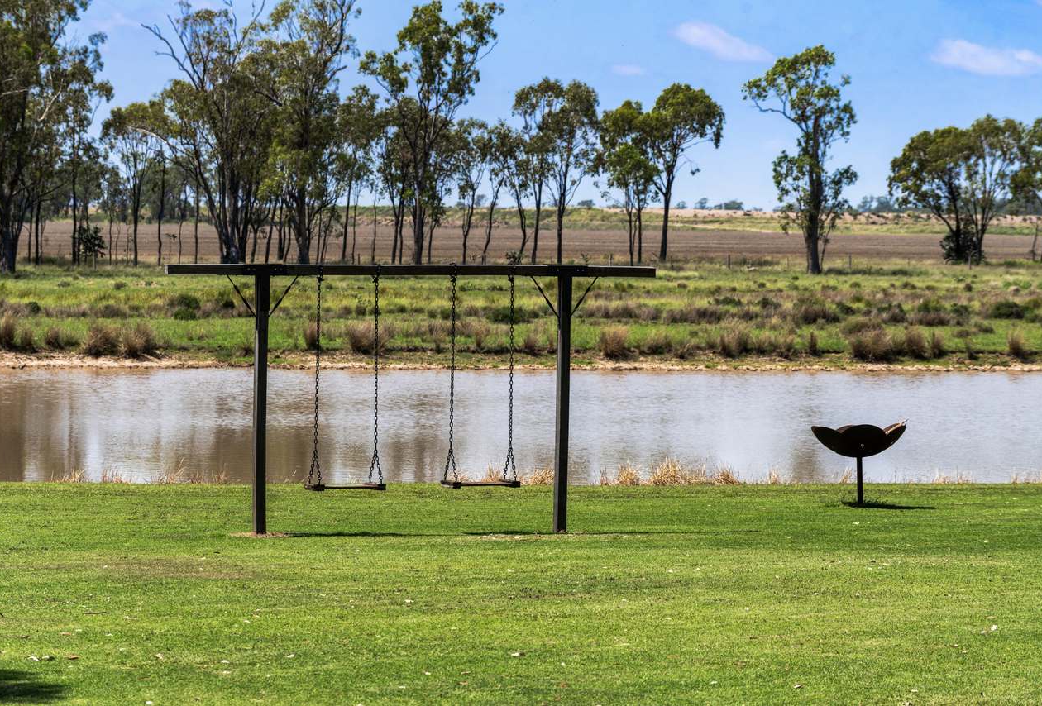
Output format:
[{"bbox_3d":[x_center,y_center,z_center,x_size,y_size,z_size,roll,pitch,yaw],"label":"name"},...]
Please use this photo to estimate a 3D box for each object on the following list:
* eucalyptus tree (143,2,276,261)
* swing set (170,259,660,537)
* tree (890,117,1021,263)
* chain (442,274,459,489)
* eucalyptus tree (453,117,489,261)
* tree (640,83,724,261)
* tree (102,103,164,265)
[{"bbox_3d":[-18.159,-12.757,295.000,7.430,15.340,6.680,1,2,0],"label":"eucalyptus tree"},{"bbox_3d":[-0.985,0.422,46.500,4.700,2.480,0.300,0,2,-18],"label":"swing set"},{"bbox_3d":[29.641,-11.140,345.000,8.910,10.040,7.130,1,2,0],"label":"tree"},{"bbox_3d":[-0.651,0.210,46.600,0.070,1.990,0.250,0,2,-18],"label":"chain"},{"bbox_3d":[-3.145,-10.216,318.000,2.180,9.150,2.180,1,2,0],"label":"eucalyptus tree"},{"bbox_3d":[10.653,-11.940,335.000,5.480,11.890,5.200,1,2,0],"label":"tree"},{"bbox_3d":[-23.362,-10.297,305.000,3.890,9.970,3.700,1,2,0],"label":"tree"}]

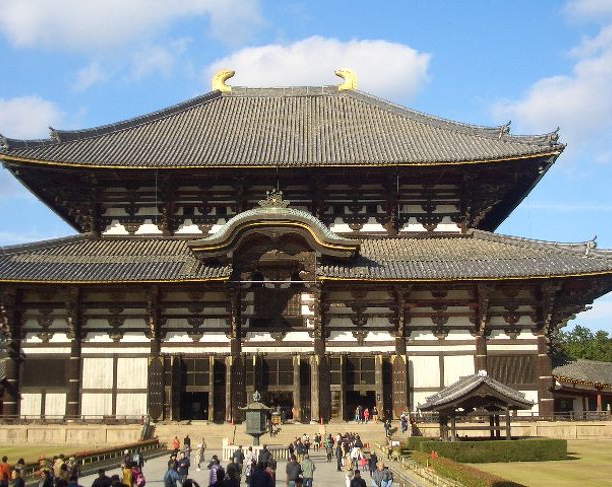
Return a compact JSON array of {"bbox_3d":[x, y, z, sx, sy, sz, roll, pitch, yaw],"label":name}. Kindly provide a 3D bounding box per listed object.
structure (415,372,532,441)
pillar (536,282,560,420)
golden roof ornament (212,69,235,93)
[{"bbox_3d":[11.351,12.012,64.739,7.690,5.760,7.600,0,-10,1],"label":"structure"},{"bbox_3d":[25.697,11.527,98.762,1.450,14.200,1.450,0,-10,1],"label":"pillar"},{"bbox_3d":[-11.709,-23.286,131.580,3.336,3.386,1.400,0,-11,1],"label":"golden roof ornament"}]

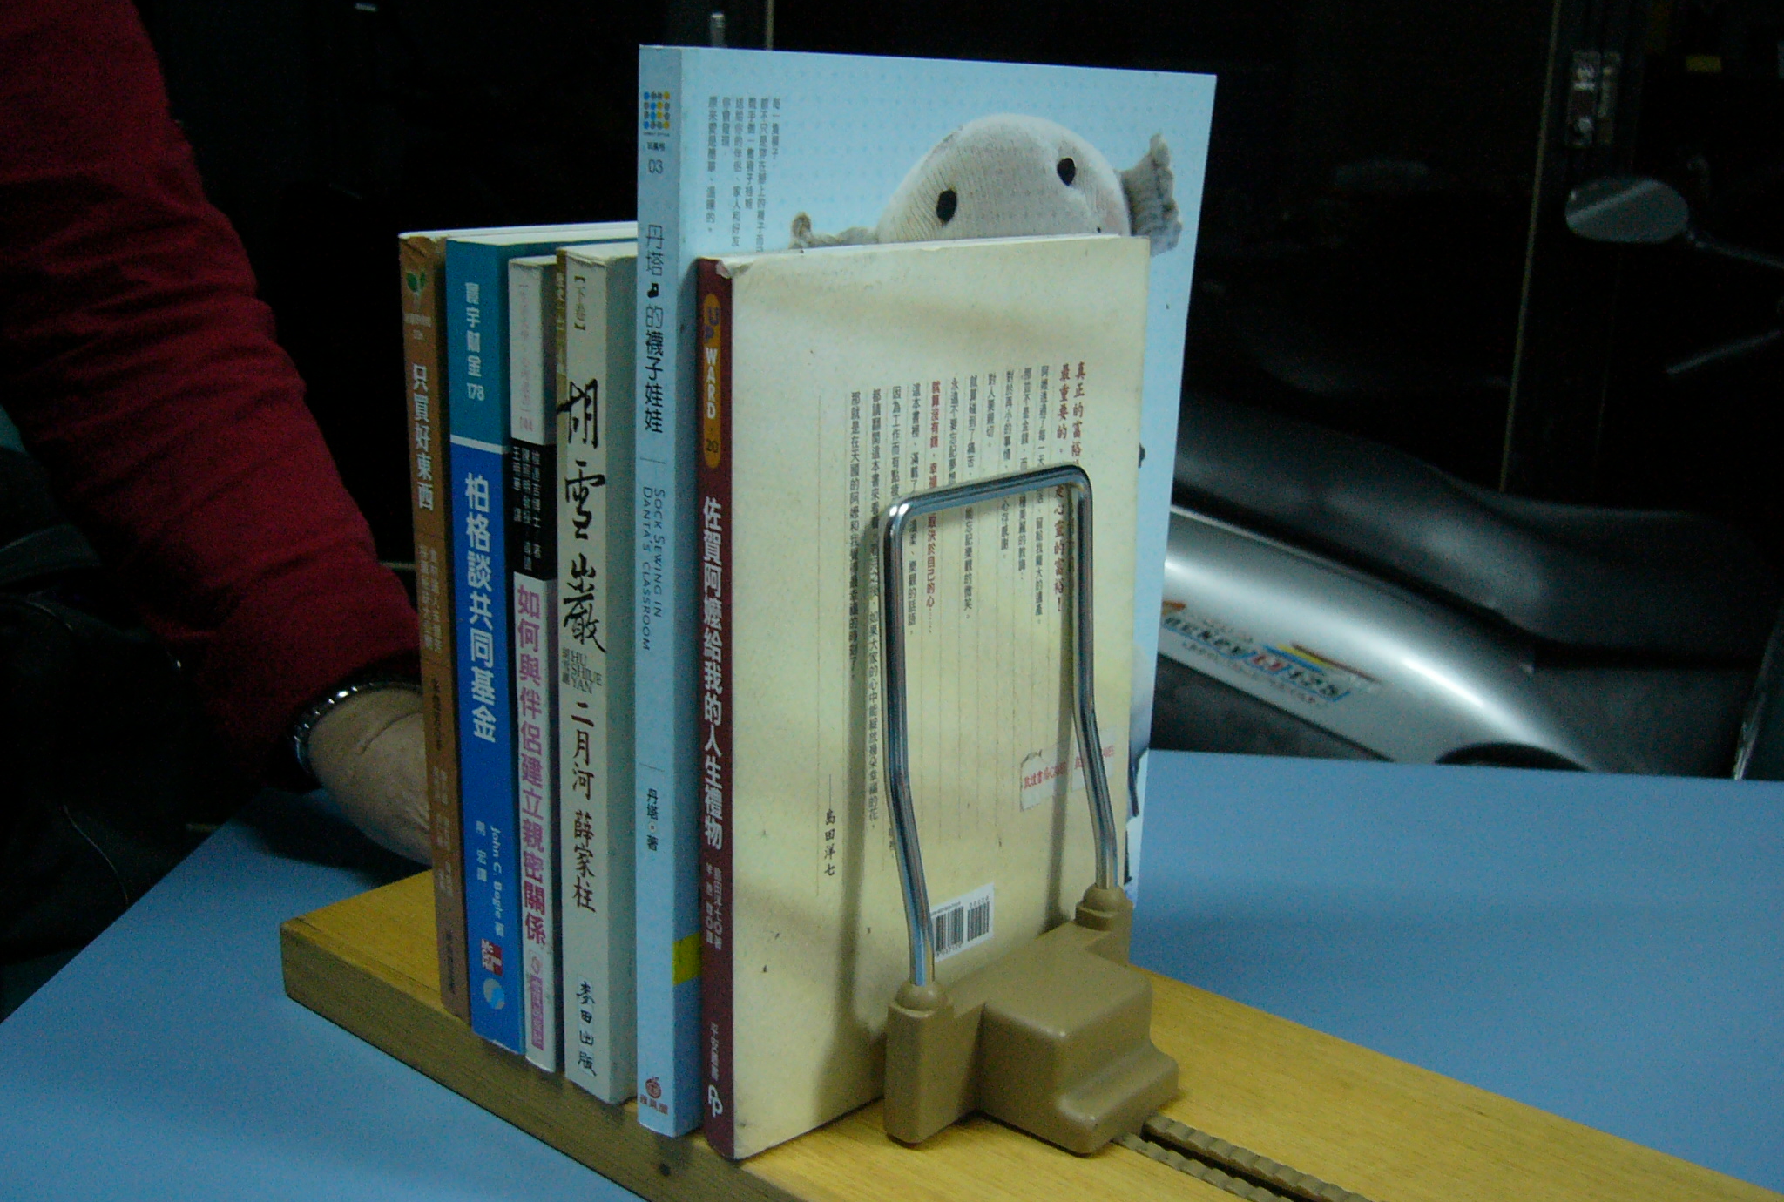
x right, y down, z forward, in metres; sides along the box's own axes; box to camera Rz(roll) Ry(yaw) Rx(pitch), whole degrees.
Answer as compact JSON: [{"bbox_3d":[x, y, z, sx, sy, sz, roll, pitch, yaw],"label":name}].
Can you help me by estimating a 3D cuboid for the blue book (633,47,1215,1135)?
[{"bbox_3d":[0.012,-0.008,0.472,0.014,0.255,0.186,18,22,42],"label":"blue book"}]

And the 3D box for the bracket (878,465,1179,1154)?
[{"bbox_3d":[0.045,0.049,0.449,0.053,0.156,0.105,13,19,39],"label":"bracket"}]

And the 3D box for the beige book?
[{"bbox_3d":[0.012,0.018,0.457,0.013,0.211,0.145,15,20,43],"label":"beige book"}]

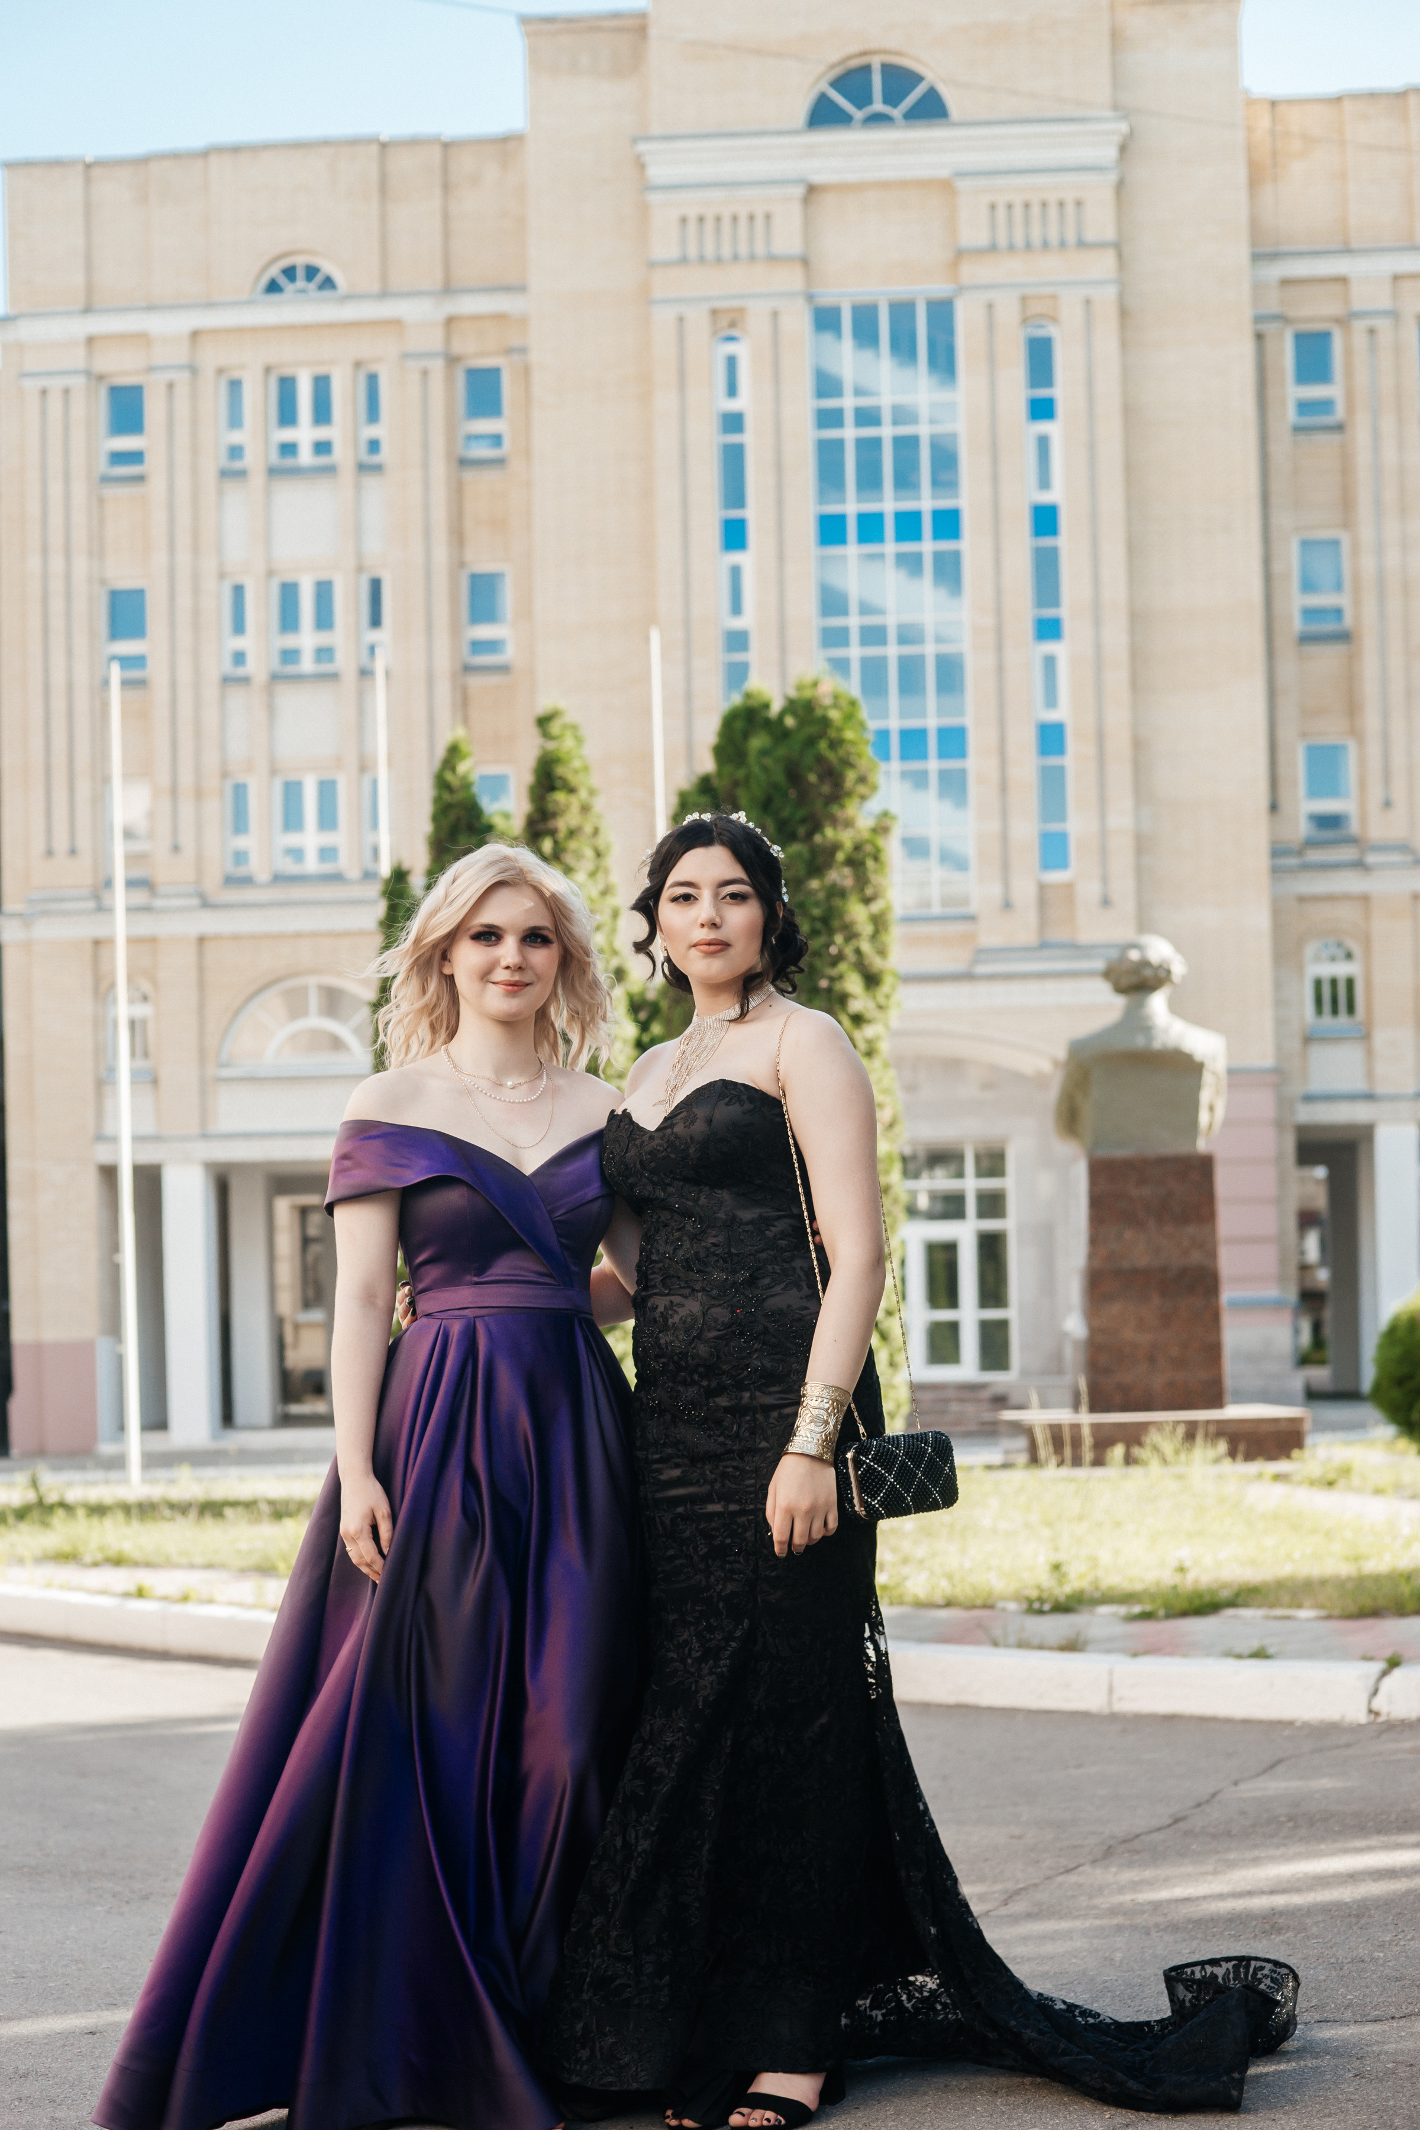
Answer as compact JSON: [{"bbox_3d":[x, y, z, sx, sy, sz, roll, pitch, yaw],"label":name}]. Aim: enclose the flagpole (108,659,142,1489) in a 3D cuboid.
[{"bbox_3d":[-5.087,0.082,25.694,0.105,7.200,0.105,-1,-2,4],"label":"flagpole"}]

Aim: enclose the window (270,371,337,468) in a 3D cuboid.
[{"bbox_3d":[-6.529,-10.356,47.447,1.020,1.530,0.150,-1,-2,4],"label":"window"}]

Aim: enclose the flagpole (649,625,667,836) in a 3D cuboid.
[{"bbox_3d":[-0.372,-0.048,24.794,0.105,7.200,0.105,-1,-2,4],"label":"flagpole"}]

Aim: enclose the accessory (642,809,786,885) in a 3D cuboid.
[{"bbox_3d":[0.006,-0.287,3.970,0.195,0.105,0.120,-1,-2,0],"label":"accessory"}]

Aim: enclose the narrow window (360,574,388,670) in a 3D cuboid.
[{"bbox_3d":[-5.372,-7.084,47.255,0.420,1.520,0.150,-1,-2,4],"label":"narrow window"}]

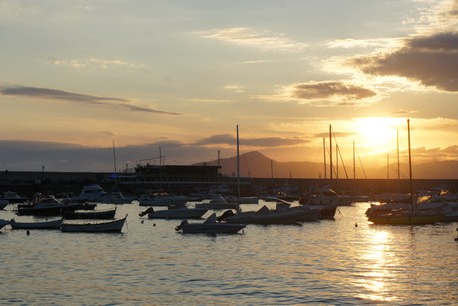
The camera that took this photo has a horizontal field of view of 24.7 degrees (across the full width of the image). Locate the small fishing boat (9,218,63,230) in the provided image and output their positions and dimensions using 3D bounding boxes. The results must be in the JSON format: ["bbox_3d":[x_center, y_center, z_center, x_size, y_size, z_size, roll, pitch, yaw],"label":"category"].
[{"bbox_3d":[-15.587,5.793,85.000,4.200,0.950,1.600,0,-1,5],"label":"small fishing boat"}]

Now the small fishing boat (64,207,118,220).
[{"bbox_3d":[-13.635,5.927,103.000,5.100,1.250,1.800,0,-1,8],"label":"small fishing boat"}]

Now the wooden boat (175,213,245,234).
[{"bbox_3d":[-1.366,5.319,79.000,5.100,1.550,1.950,0,-1,8],"label":"wooden boat"}]

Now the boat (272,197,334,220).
[{"bbox_3d":[7.368,5.509,103.000,6.300,2.100,2.300,0,-1,8],"label":"boat"}]

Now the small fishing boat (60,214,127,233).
[{"bbox_3d":[-10.288,5.394,80.000,5.000,1.400,1.800,0,-1,10],"label":"small fishing boat"}]

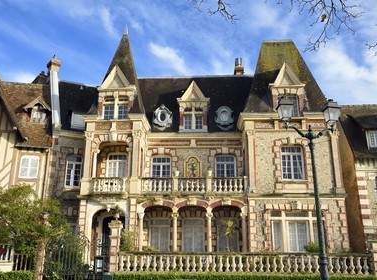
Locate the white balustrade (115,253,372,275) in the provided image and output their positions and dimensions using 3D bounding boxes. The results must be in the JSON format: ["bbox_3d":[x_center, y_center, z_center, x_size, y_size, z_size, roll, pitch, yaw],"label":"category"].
[{"bbox_3d":[2.103,4.833,15.325,9.900,0.870,0.300,0,-18,1],"label":"white balustrade"}]

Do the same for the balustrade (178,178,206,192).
[{"bbox_3d":[0.231,2.455,21.344,1.578,0.876,0.280,0,-17,2],"label":"balustrade"}]

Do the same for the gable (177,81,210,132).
[{"bbox_3d":[0.338,-1.986,25.606,2.146,3.531,1.300,0,-17,2],"label":"gable"}]

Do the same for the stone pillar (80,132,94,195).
[{"bbox_3d":[-5.478,1.288,21.988,0.550,3.500,0.500,0,-18,1],"label":"stone pillar"}]

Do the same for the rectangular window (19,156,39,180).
[{"bbox_3d":[-9.330,1.571,23.324,1.046,1.464,0.150,4,-18,-12],"label":"rectangular window"}]

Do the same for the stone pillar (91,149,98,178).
[{"bbox_3d":[-5.607,1.466,23.883,0.340,1.928,0.340,0,-18,1],"label":"stone pillar"}]

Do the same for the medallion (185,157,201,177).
[{"bbox_3d":[0.296,1.653,23.383,1.000,1.430,0.100,0,-18,1],"label":"medallion"}]

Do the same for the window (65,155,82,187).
[{"bbox_3d":[-7.480,2.043,25.936,0.970,2.139,0.250,7,-19,-21],"label":"window"}]

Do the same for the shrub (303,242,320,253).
[{"bbox_3d":[6.222,5.514,20.075,0.950,0.650,0.800,0,-18,1],"label":"shrub"}]

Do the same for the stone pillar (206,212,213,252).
[{"bbox_3d":[1.213,5.417,22.713,0.350,2.524,0.350,0,-18,1],"label":"stone pillar"}]

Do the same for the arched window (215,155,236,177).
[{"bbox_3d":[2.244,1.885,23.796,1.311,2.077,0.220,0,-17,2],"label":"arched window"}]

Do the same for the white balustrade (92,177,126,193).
[{"bbox_3d":[-4.628,2.676,23.269,1.950,0.933,0.450,0,-18,1],"label":"white balustrade"}]

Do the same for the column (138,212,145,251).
[{"bbox_3d":[-2.461,5.082,20.570,0.340,2.600,0.340,0,-18,1],"label":"column"}]

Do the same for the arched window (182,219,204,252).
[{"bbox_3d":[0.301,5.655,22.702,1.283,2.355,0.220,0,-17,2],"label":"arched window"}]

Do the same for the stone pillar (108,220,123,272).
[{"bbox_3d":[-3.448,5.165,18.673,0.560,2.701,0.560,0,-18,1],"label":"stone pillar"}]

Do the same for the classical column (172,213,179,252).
[{"bbox_3d":[-0.746,5.420,22.745,0.350,2.519,0.350,0,-18,1],"label":"classical column"}]

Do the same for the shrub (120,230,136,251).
[{"bbox_3d":[-2.653,4.701,17.440,0.800,1.520,0.750,0,-18,1],"label":"shrub"}]

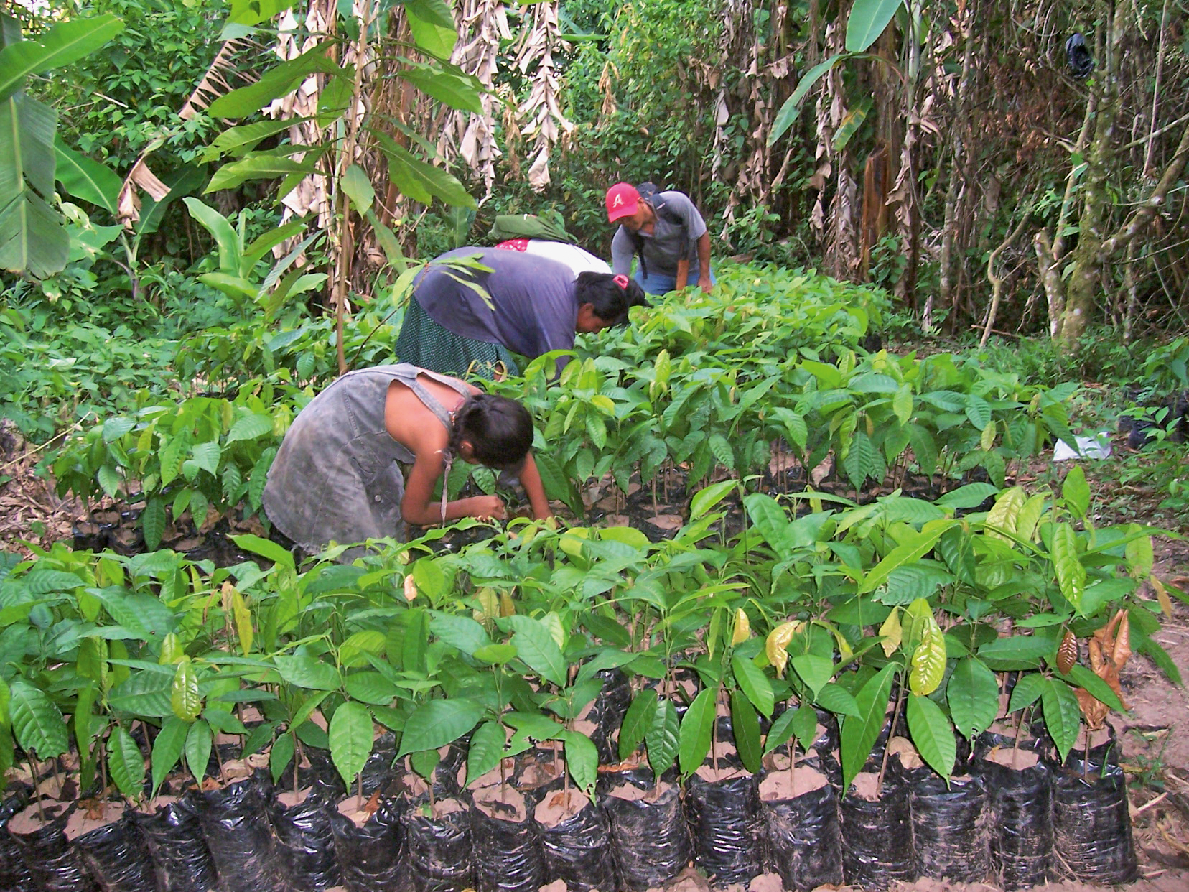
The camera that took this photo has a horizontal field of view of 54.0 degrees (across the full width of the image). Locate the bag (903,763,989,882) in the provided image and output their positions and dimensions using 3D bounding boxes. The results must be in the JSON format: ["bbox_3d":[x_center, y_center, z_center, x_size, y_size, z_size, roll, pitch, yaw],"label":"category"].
[{"bbox_3d":[0.552,0.587,1.830,0.116,0.150,0.116,0,12,0],"label":"bag"}]

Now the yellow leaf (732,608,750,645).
[{"bbox_3d":[0.221,0.272,1.760,0.030,0.056,0.020,0,12,0],"label":"yellow leaf"}]

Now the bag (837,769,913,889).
[{"bbox_3d":[0.436,0.593,1.809,0.110,0.150,0.110,0,12,0],"label":"bag"}]

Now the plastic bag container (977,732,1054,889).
[{"bbox_3d":[0.622,0.545,1.720,0.100,0.175,0.100,0,12,0],"label":"plastic bag container"}]

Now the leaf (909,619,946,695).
[{"bbox_3d":[0.481,0.304,1.690,0.050,0.115,0.025,7,11,1],"label":"leaf"}]

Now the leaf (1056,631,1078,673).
[{"bbox_3d":[0.692,0.302,1.710,0.031,0.064,0.015,8,11,4],"label":"leaf"}]

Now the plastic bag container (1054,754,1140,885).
[{"bbox_3d":[0.781,0.578,1.822,0.114,0.163,0.114,0,12,0],"label":"plastic bag container"}]

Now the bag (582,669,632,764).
[{"bbox_3d":[0.024,0.470,1.980,0.090,0.155,0.090,0,12,0],"label":"bag"}]

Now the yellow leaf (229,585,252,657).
[{"bbox_3d":[-0.666,0.328,2.200,0.042,0.130,0.025,-12,11,2],"label":"yellow leaf"}]

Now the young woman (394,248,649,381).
[{"bbox_3d":[-0.280,-0.316,4.430,0.950,0.900,0.500,0,12,0],"label":"young woman"}]

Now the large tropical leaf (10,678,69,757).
[{"bbox_3d":[-0.866,0.425,1.820,0.090,0.125,0.060,-1,12,-6],"label":"large tropical leaf"}]

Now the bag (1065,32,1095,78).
[{"bbox_3d":[2.743,-2.202,6.600,0.160,0.260,0.140,0,12,0],"label":"bag"}]

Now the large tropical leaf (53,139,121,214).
[{"bbox_3d":[-2.710,-1.442,6.200,0.400,0.420,0.200,-1,12,-6],"label":"large tropical leaf"}]

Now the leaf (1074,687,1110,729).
[{"bbox_3d":[0.750,0.394,1.760,0.050,0.063,0.030,-4,11,1],"label":"leaf"}]

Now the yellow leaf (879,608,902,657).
[{"bbox_3d":[0.441,0.278,1.740,0.032,0.072,0.015,8,12,-13],"label":"yellow leaf"}]

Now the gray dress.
[{"bbox_3d":[-0.573,0.041,2.920,0.460,0.430,0.340,-2,12,-12],"label":"gray dress"}]

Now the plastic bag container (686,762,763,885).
[{"bbox_3d":[0.192,0.556,1.720,0.103,0.150,0.103,0,12,0],"label":"plastic bag container"}]

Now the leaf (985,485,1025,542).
[{"bbox_3d":[0.773,0.132,2.200,0.075,0.110,0.045,2,12,12],"label":"leaf"}]

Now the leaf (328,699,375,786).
[{"bbox_3d":[-0.364,0.448,1.750,0.067,0.130,0.045,0,12,0],"label":"leaf"}]

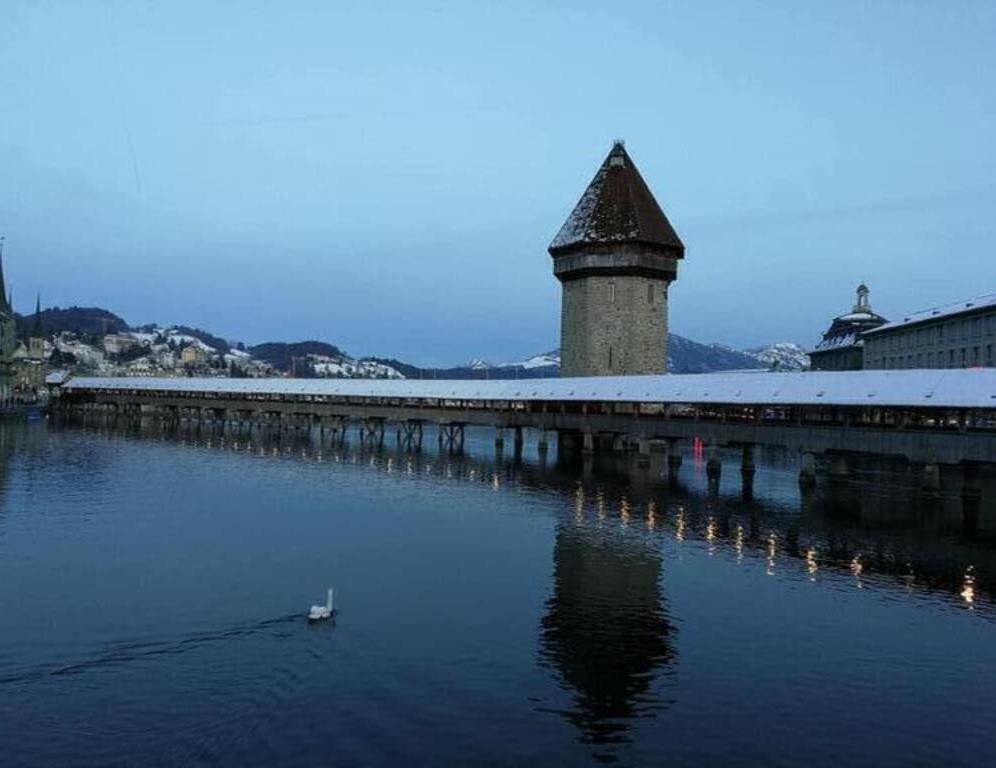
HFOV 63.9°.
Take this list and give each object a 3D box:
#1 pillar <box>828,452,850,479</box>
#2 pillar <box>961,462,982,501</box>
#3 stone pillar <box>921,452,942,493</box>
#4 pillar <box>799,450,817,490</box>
[{"bbox_3d":[22.520,5.392,52.516,1.050,2.450,1.050,2,-1,-25],"label":"pillar"},{"bbox_3d":[26.370,5.314,44.434,1.050,2.450,1.050,2,-1,-25],"label":"pillar"},{"bbox_3d":[23.243,5.197,42.725,1.050,2.450,1.050,2,-1,-25],"label":"stone pillar"},{"bbox_3d":[19.549,5.272,50.481,1.050,2.450,1.050,2,-1,-25],"label":"pillar"}]

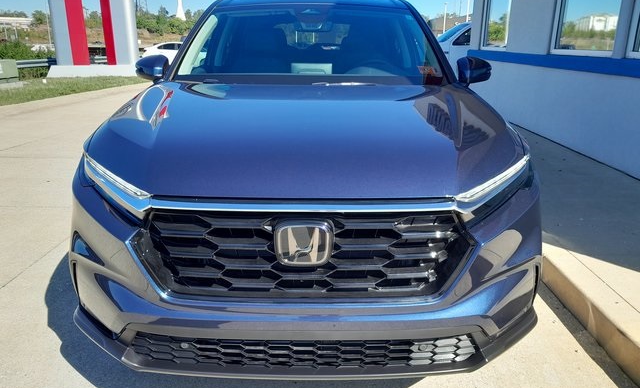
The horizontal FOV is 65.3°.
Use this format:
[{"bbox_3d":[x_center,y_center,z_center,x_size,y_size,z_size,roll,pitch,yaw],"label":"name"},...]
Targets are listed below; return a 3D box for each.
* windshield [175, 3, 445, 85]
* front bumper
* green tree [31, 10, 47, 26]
[{"bbox_3d":[-0.040,-0.867,2.888,1.520,0.490,0.880,0,18,0],"label":"windshield"},{"bbox_3d":[-0.045,0.294,1.833,1.850,0.690,0.560,0,18,0],"label":"front bumper"},{"bbox_3d":[-59.210,-36.914,105.000,3.600,3.700,3.400,0,18,0],"label":"green tree"}]

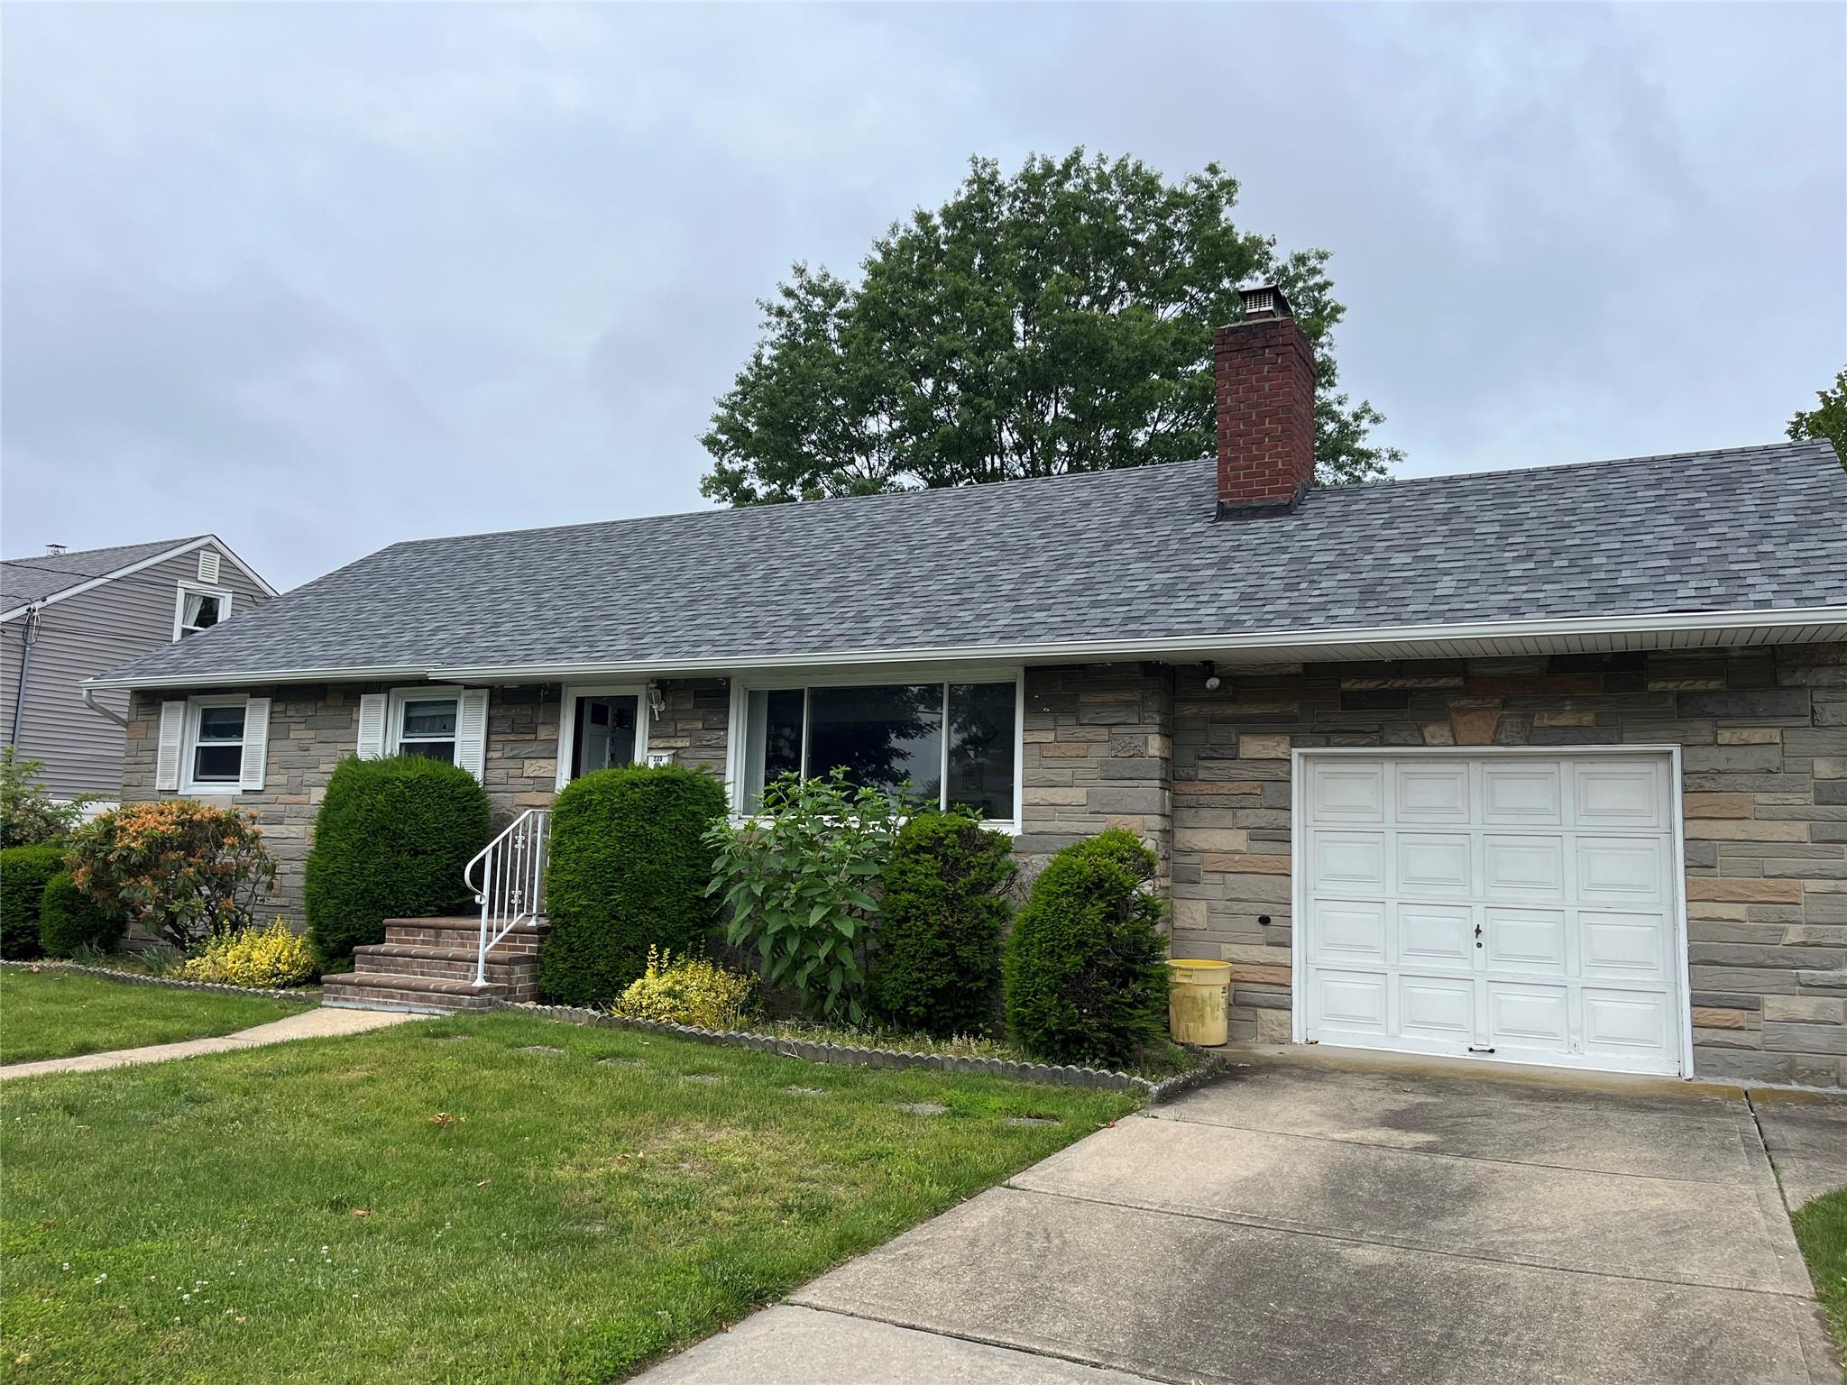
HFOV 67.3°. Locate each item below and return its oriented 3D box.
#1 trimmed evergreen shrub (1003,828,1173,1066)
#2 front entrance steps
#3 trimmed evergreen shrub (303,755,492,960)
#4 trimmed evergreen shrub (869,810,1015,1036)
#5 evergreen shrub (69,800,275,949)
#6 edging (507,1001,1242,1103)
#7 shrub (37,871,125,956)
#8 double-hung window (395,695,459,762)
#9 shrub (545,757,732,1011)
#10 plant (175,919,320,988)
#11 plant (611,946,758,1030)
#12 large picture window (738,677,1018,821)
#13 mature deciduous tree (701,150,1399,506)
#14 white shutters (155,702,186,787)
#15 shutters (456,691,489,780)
[{"bbox_3d":[1.102,1.673,9.306,1.110,1.510,1.100,2,-6,0],"label":"trimmed evergreen shrub"},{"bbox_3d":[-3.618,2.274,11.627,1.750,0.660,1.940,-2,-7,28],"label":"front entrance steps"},{"bbox_3d":[-4.880,1.617,12.898,1.270,2.050,1.100,-2,-7,26],"label":"trimmed evergreen shrub"},{"bbox_3d":[0.160,1.719,10.536,1.100,1.620,1.080,2,-6,0],"label":"trimmed evergreen shrub"},{"bbox_3d":[-7.716,1.913,14.232,1.850,1.580,1.500,-2,-7,26],"label":"evergreen shrub"},{"bbox_3d":[-0.964,2.410,9.739,5.900,0.160,1.350,-2,-7,26],"label":"edging"},{"bbox_3d":[-8.993,2.373,14.915,0.820,0.910,0.820,-2,-7,28],"label":"shrub"},{"bbox_3d":[-4.963,0.495,13.856,0.860,0.980,0.110,-2,-7,26],"label":"double-hung window"},{"bbox_3d":[-2.446,1.612,11.682,1.220,2.050,1.120,-2,-7,26],"label":"shrub"},{"bbox_3d":[-6.134,2.345,12.624,1.250,0.590,1.000,-2,-7,28],"label":"plant"},{"bbox_3d":[-1.840,2.230,10.691,1.130,0.570,0.950,-2,-7,28],"label":"plant"},{"bbox_3d":[-0.442,0.469,11.601,2.700,1.210,0.130,-2,-7,26],"label":"large picture window"},{"bbox_3d":[2.221,-3.166,26.378,13.000,15.000,13.000,-2,-7,28],"label":"mature deciduous tree"},{"bbox_3d":[-8.429,0.598,15.529,0.350,1.000,0.050,-2,-7,26],"label":"white shutters"},{"bbox_3d":[-4.407,0.469,13.536,0.330,1.000,0.050,-2,-7,26],"label":"shutters"}]

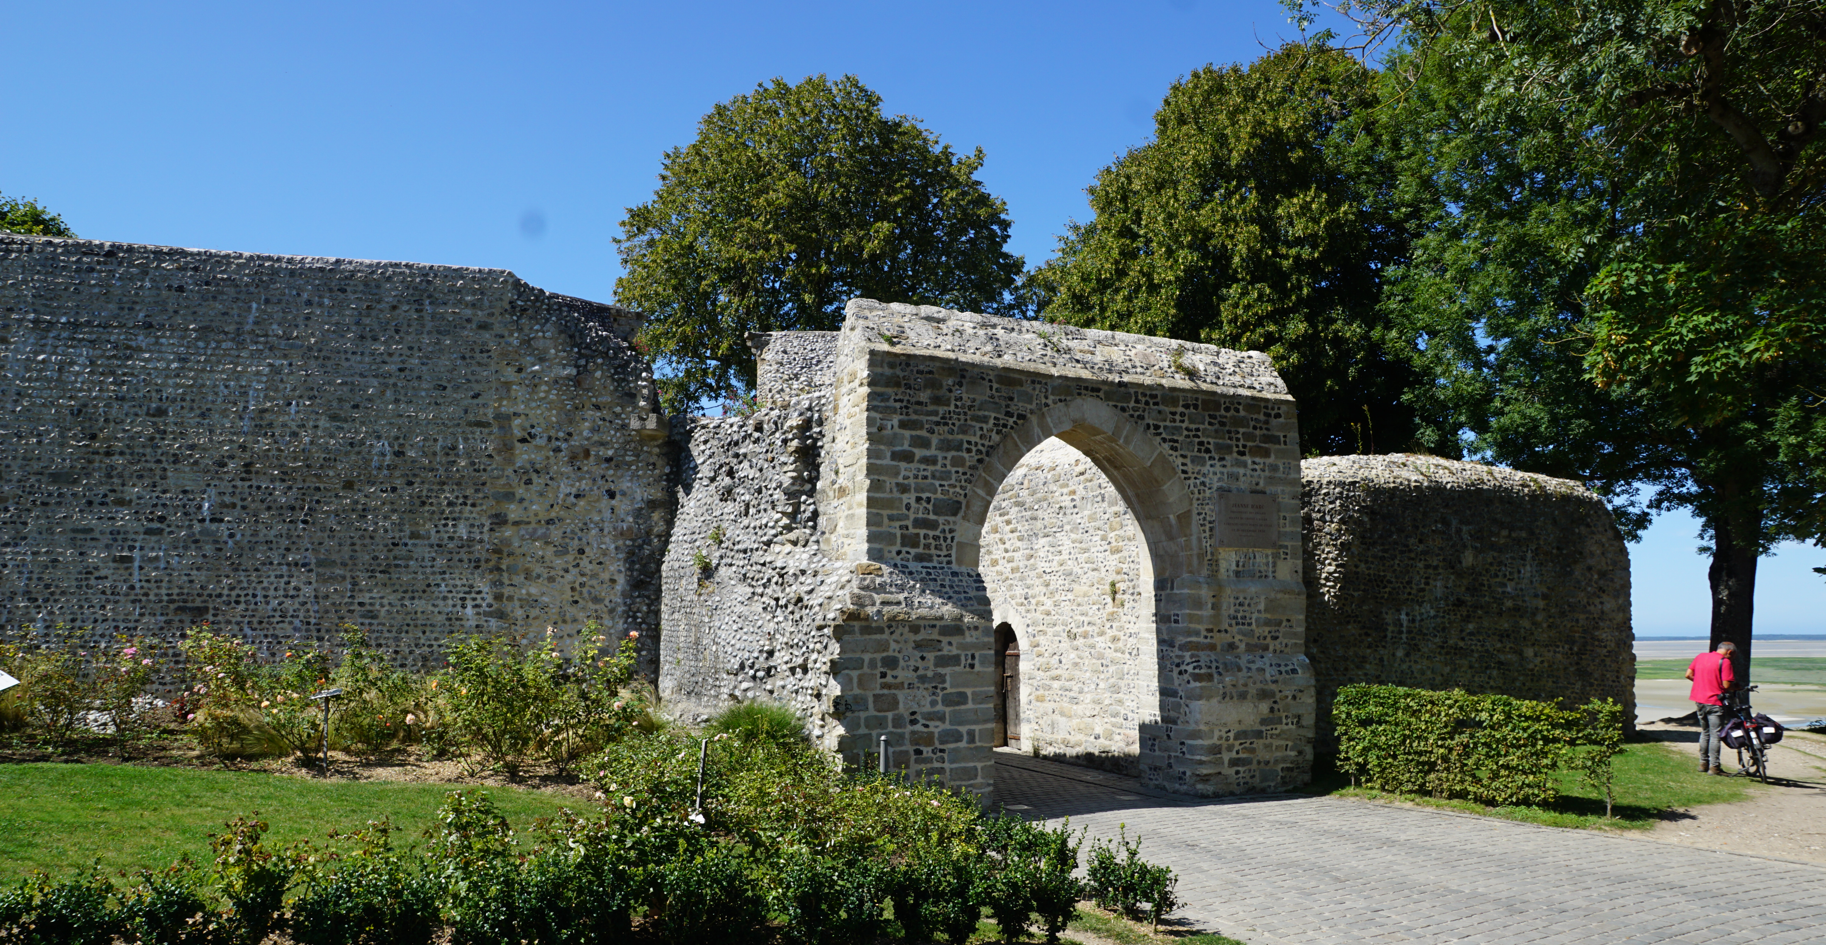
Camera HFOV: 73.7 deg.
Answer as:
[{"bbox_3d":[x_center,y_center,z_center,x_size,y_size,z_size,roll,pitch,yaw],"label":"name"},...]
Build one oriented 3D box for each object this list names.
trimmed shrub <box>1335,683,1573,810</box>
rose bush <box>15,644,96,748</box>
[{"bbox_3d":[5.668,2.905,12.933,0.550,1.120,2.550,5,-10,-35],"label":"trimmed shrub"},{"bbox_3d":[-11.316,2.919,16.138,1.000,1.380,0.950,0,-8,0],"label":"rose bush"}]

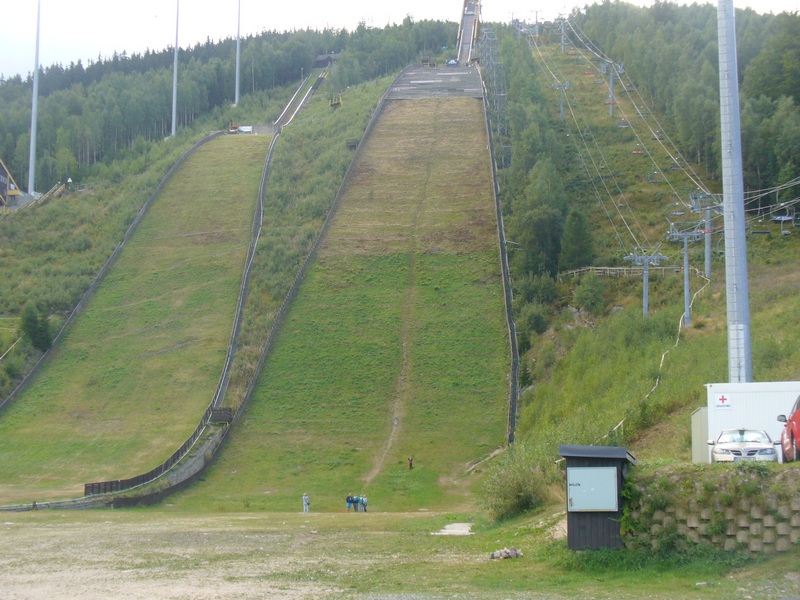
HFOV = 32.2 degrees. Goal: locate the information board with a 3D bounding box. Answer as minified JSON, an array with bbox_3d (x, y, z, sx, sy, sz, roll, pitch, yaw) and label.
[{"bbox_3d":[4.132,4.059,29.738,1.060,0.940,0.080,-2,-9,13],"label":"information board"}]

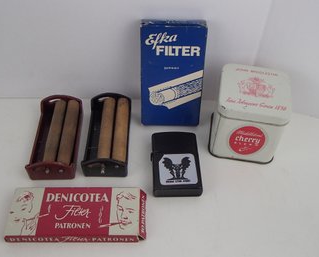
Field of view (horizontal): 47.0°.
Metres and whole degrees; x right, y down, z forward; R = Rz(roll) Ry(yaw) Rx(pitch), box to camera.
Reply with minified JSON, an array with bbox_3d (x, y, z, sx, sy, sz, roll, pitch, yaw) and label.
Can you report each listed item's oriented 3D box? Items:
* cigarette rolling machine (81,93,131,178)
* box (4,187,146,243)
[{"bbox_3d":[-0.044,0.004,0.320,0.037,0.026,0.073,1,49,-1],"label":"cigarette rolling machine"},{"bbox_3d":[-0.060,0.065,0.278,0.099,0.011,0.040,0,49,-1],"label":"box"}]

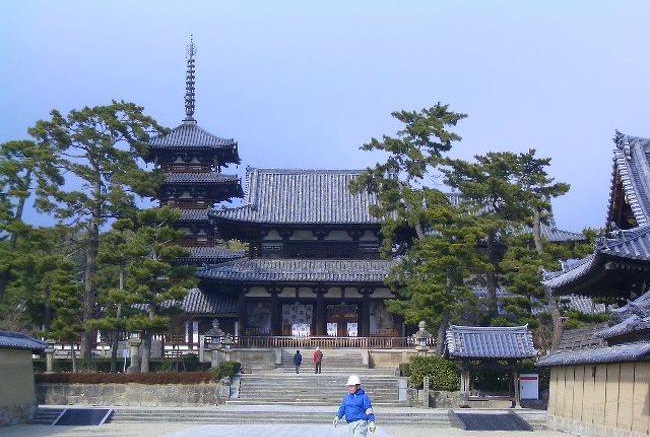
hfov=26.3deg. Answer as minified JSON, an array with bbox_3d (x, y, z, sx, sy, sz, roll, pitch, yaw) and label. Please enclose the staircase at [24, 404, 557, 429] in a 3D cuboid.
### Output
[{"bbox_3d":[-1.278,7.158,50.001,18.300,0.575,1.500,0,-7,1],"label":"staircase"}]

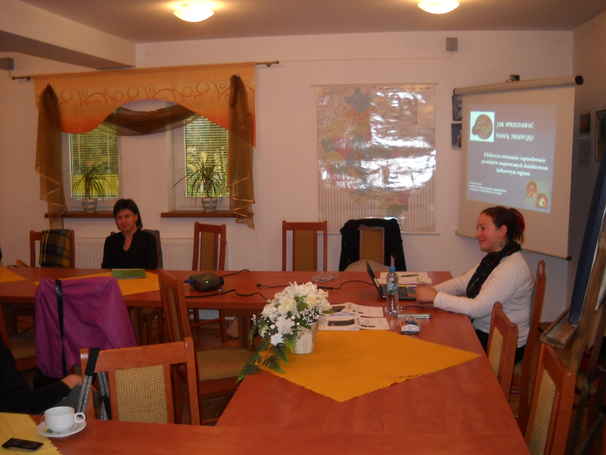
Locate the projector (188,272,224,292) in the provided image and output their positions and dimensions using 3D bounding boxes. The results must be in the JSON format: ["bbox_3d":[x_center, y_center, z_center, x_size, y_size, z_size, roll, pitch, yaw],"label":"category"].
[{"bbox_3d":[-0.595,0.322,4.135,0.180,0.080,0.220,-4,8,-22],"label":"projector"}]

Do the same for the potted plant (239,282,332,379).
[{"bbox_3d":[-0.066,0.389,2.732,0.370,0.300,0.360,0,8,8],"label":"potted plant"}]

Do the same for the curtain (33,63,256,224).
[{"bbox_3d":[-1.411,-0.720,5.993,1.970,1.450,0.150,0,7,8],"label":"curtain"}]

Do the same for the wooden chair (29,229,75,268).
[{"bbox_3d":[-1.949,0.519,5.043,0.420,0.940,0.480,-1,8,0],"label":"wooden chair"}]

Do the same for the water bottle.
[{"bbox_3d":[0.448,0.323,3.345,0.064,0.244,0.064,0,7,8],"label":"water bottle"}]

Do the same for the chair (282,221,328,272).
[{"bbox_3d":[-0.008,0.446,5.370,0.420,0.940,0.480,0,8,7],"label":"chair"}]

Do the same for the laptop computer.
[{"bbox_3d":[0.534,0.277,3.847,0.320,0.210,0.350,0,7,8],"label":"laptop computer"}]

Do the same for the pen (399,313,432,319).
[{"bbox_3d":[0.551,0.432,3.290,0.155,0.014,0.014,0,8,3],"label":"pen"}]

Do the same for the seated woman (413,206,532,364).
[{"bbox_3d":[0.890,0.527,3.467,0.600,1.270,0.480,1,8,13],"label":"seated woman"}]

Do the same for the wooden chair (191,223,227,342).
[{"bbox_3d":[-0.909,0.459,5.372,0.420,0.940,0.480,7,11,43],"label":"wooden chair"}]

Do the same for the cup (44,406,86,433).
[{"bbox_3d":[-0.723,0.583,2.018,0.122,0.062,0.090,-1,7,0],"label":"cup"}]

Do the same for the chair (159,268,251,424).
[{"bbox_3d":[-0.463,0.713,3.526,0.520,0.950,0.430,-3,7,-18],"label":"chair"}]

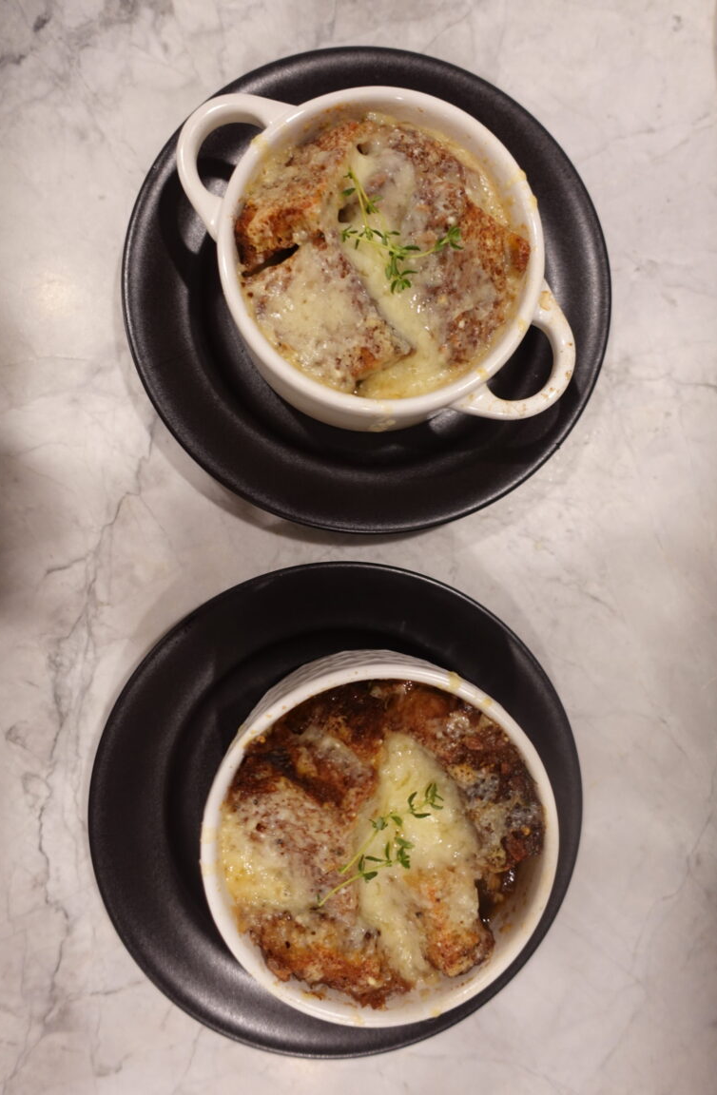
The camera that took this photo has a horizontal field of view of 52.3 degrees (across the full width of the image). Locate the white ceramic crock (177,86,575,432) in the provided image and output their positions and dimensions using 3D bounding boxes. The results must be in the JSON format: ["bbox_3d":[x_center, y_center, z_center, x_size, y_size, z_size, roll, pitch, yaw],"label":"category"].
[{"bbox_3d":[0.007,-0.107,0.291,0.167,0.058,0.119,37,87,-3],"label":"white ceramic crock"}]

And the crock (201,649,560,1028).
[{"bbox_3d":[0.006,0.104,0.286,0.126,0.063,0.126,0,90,-5],"label":"crock"}]

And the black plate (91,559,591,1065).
[{"bbox_3d":[-0.008,0.108,0.312,0.205,0.022,0.205,0,90,-5],"label":"black plate"}]

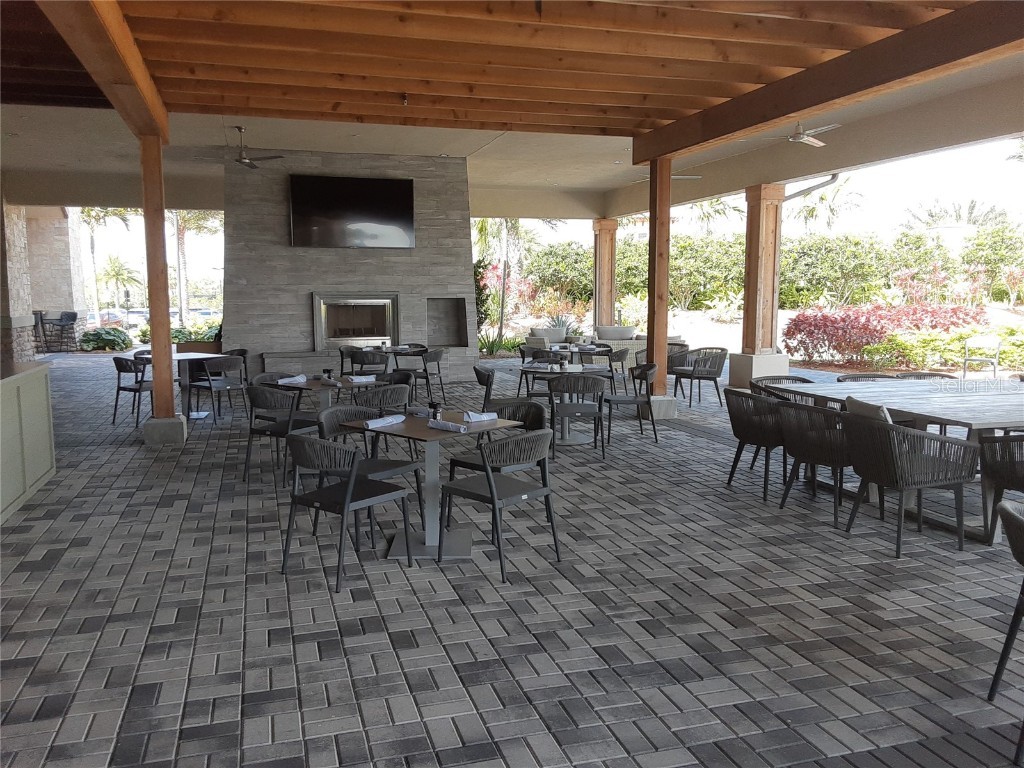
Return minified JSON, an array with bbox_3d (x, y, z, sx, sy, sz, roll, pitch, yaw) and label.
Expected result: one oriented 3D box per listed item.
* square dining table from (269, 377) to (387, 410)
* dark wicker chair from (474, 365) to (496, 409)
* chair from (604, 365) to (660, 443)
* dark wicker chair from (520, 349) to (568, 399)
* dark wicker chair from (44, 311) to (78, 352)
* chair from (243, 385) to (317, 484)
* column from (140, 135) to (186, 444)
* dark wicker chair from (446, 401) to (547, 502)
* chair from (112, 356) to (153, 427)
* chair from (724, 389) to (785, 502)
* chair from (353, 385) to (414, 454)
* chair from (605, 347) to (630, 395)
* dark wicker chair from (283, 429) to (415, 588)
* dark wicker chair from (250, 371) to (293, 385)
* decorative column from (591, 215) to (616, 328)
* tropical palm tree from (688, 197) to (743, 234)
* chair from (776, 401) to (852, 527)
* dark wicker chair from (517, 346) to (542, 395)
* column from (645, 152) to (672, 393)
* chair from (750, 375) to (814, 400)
[{"bbox_3d":[-1.592,0.365,6.884,0.780,0.745,0.760,6,9,44],"label":"square dining table"},{"bbox_3d":[-0.094,0.219,8.056,0.550,0.785,0.530,0,6,4],"label":"dark wicker chair"},{"bbox_3d":[1.220,0.188,8.338,0.550,0.785,0.530,-1,7,-9],"label":"chair"},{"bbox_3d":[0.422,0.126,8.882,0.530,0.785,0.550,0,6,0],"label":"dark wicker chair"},{"bbox_3d":[-11.344,-1.318,20.184,0.550,1.060,0.570,5,8,35],"label":"dark wicker chair"},{"bbox_3d":[-1.827,0.393,6.537,0.520,0.765,0.540,4,8,34],"label":"chair"},{"bbox_3d":[-3.561,-0.932,8.129,0.390,3.050,0.390,-2,7,-18],"label":"column"},{"bbox_3d":[-0.077,0.547,5.254,0.520,0.780,0.530,5,8,37],"label":"dark wicker chair"},{"bbox_3d":[-4.300,0.071,9.333,0.520,0.780,0.530,4,8,32],"label":"chair"},{"bbox_3d":[2.002,0.442,6.102,0.570,0.770,0.590,-2,7,-18],"label":"chair"},{"bbox_3d":[-1.138,0.385,6.592,0.550,0.785,0.530,5,8,40],"label":"chair"},{"bbox_3d":[1.320,-0.082,10.918,0.530,0.780,0.520,4,7,29],"label":"chair"},{"bbox_3d":[-0.903,0.642,4.379,0.520,0.780,0.530,6,8,39],"label":"dark wicker chair"},{"bbox_3d":[-2.054,0.311,7.236,0.550,0.785,0.530,6,9,43],"label":"dark wicker chair"},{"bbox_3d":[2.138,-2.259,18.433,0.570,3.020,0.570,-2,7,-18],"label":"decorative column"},{"bbox_3d":[8.502,-5.449,33.552,3.400,6.400,3.400,-2,7,-18],"label":"tropical palm tree"},{"bbox_3d":[2.248,0.525,5.502,0.600,0.790,0.600,-2,7,-20],"label":"chair"},{"bbox_3d":[0.451,-0.174,11.703,0.540,0.780,0.530,6,8,41],"label":"dark wicker chair"},{"bbox_3d":[1.790,-1.259,9.676,0.185,2.820,0.185,-2,7,-18],"label":"column"},{"bbox_3d":[2.448,0.364,6.943,0.600,0.790,0.600,-3,7,-29],"label":"chair"}]

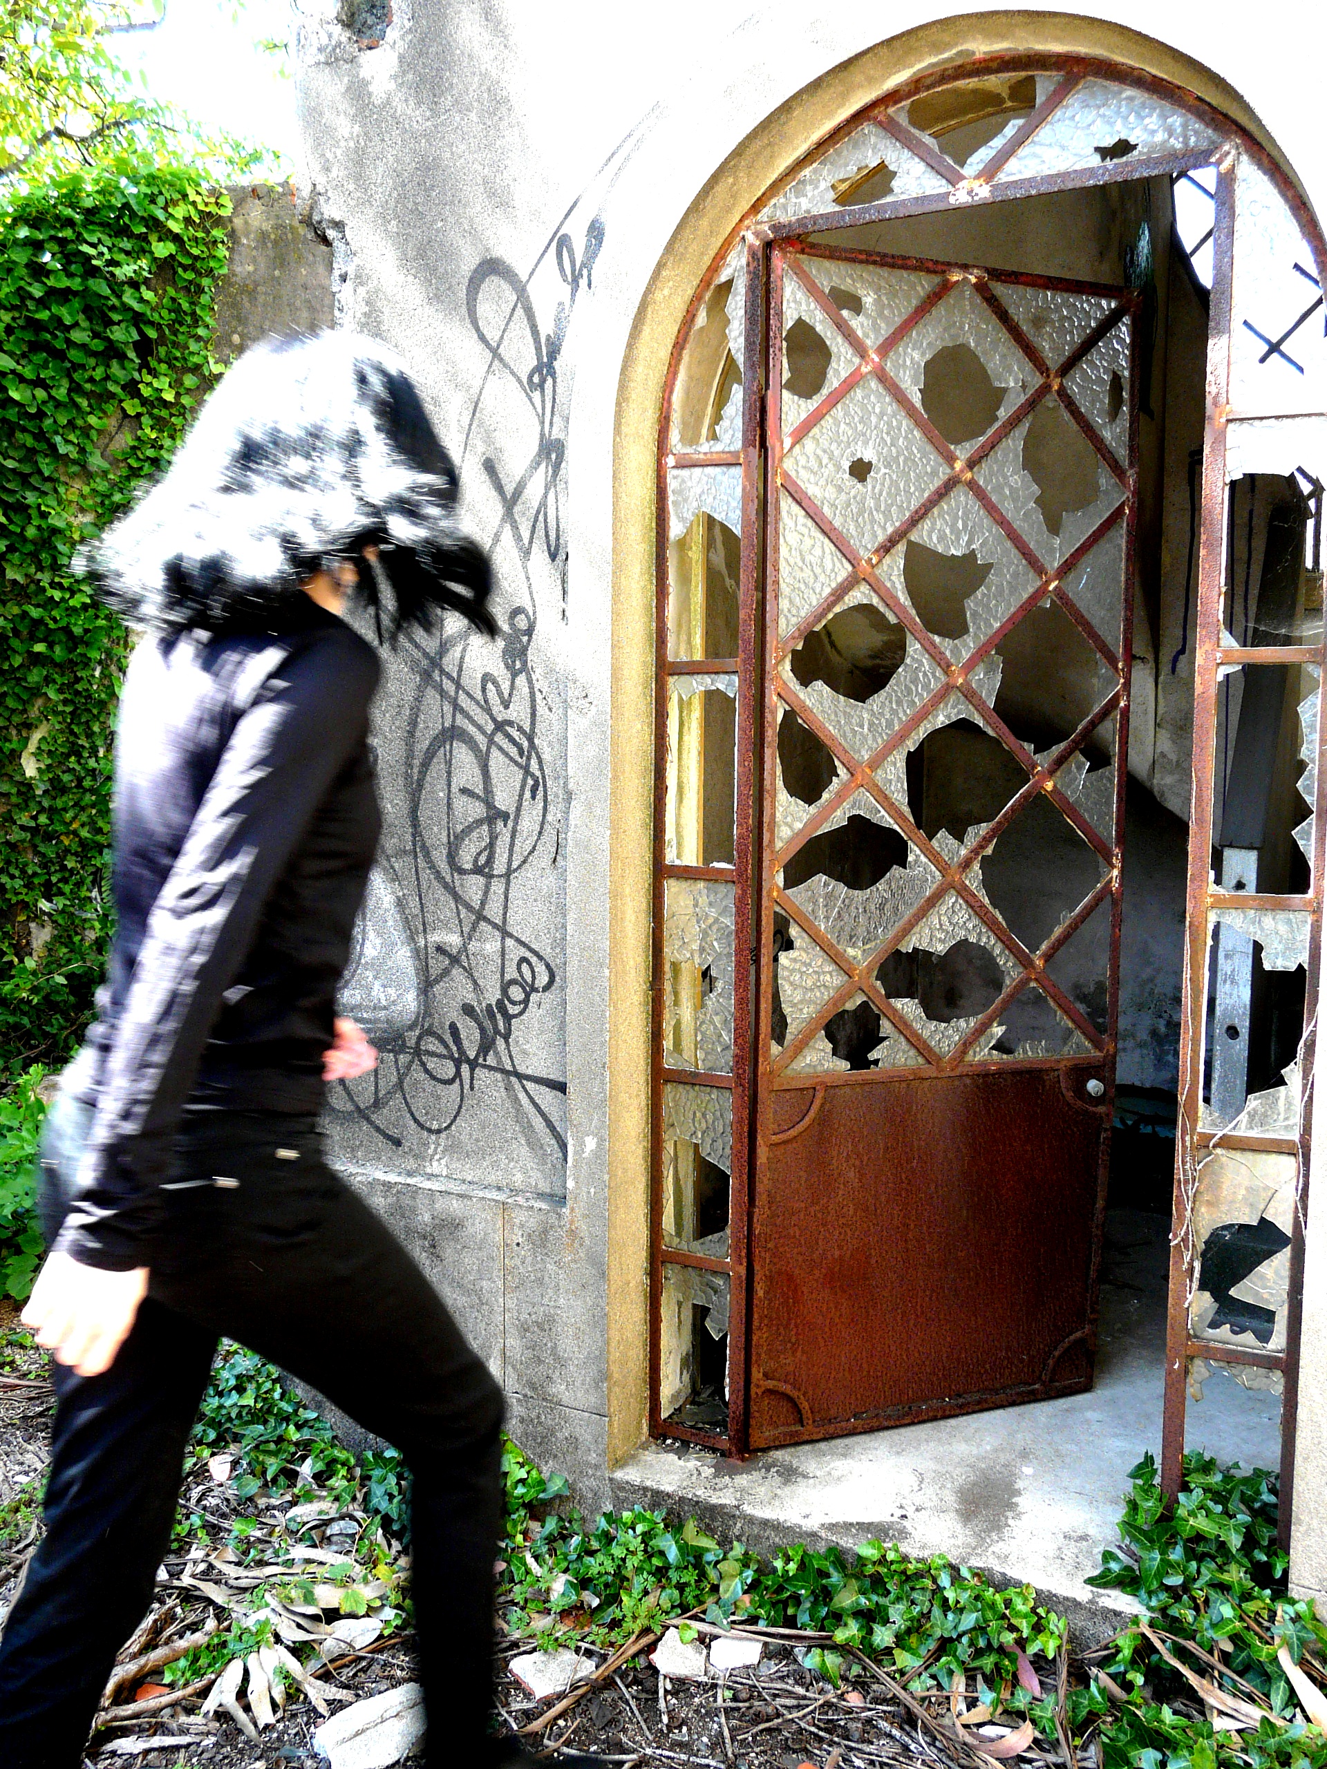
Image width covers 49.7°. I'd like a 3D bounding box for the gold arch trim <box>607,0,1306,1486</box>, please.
[{"bbox_3d":[0.410,-0.096,2.102,1.030,2.172,0.154,3,6,27],"label":"gold arch trim"}]

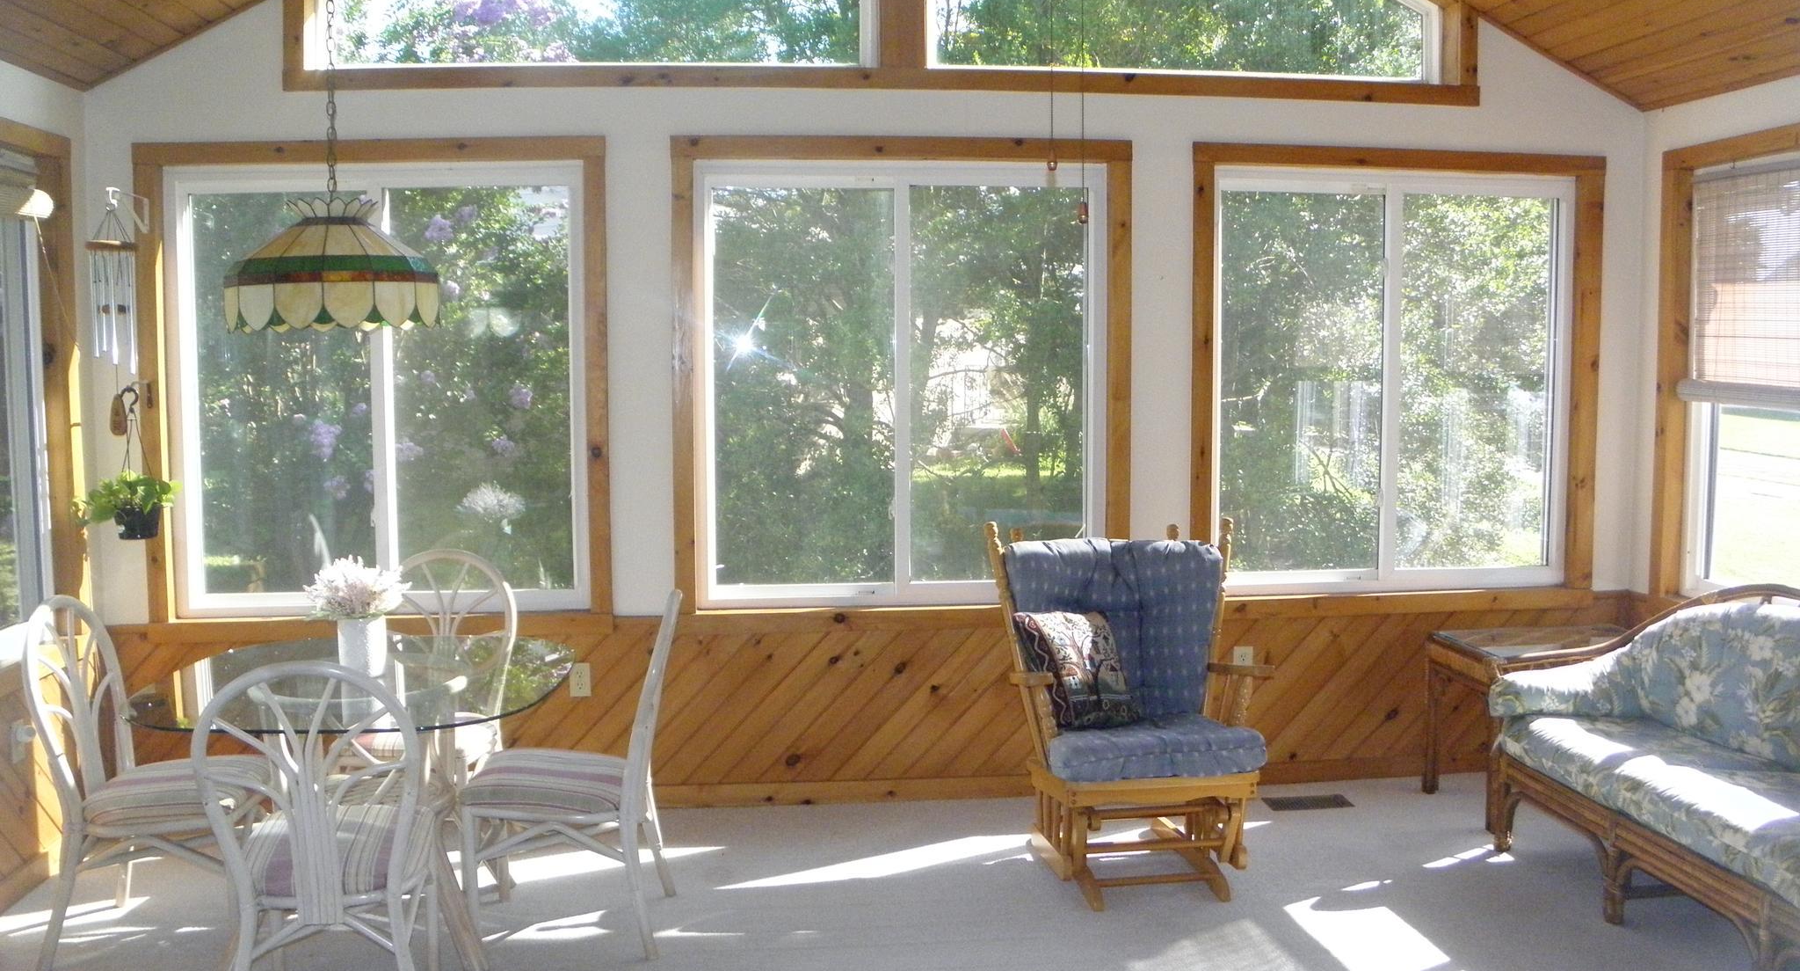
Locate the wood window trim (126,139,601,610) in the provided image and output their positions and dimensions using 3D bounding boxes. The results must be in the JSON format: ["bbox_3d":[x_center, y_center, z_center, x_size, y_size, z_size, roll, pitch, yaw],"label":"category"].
[{"bbox_3d":[-1.747,-0.344,4.903,1.520,1.600,0.080,-1,4,-6],"label":"wood window trim"}]

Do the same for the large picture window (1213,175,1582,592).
[{"bbox_3d":[1.750,-0.361,5.159,1.340,1.470,0.100,-1,5,-6],"label":"large picture window"}]

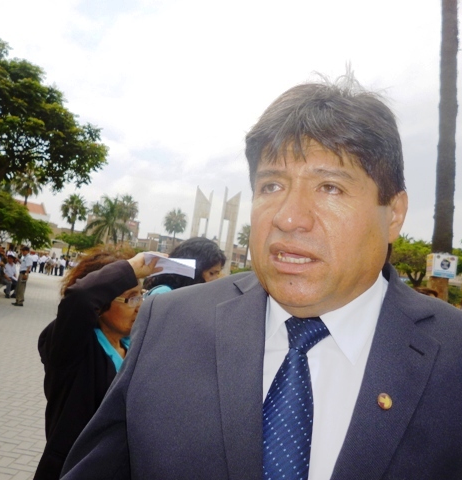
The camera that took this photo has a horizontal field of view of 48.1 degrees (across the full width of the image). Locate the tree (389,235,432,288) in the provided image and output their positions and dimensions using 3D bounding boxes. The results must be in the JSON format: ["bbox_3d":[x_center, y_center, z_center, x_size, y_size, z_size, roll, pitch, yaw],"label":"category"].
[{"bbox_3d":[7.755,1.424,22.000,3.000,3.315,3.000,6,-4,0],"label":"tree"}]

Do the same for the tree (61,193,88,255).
[{"bbox_3d":[-15.985,-0.954,52.000,2.600,7.634,2.600,6,-4,0],"label":"tree"}]

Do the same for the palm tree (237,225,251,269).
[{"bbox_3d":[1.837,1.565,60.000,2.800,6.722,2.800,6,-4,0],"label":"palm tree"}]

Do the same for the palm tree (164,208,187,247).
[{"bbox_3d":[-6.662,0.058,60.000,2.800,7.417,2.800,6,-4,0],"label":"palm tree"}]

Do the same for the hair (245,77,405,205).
[{"bbox_3d":[0.111,-0.114,0.610,0.185,0.175,0.205,4,-5,31],"label":"hair"}]

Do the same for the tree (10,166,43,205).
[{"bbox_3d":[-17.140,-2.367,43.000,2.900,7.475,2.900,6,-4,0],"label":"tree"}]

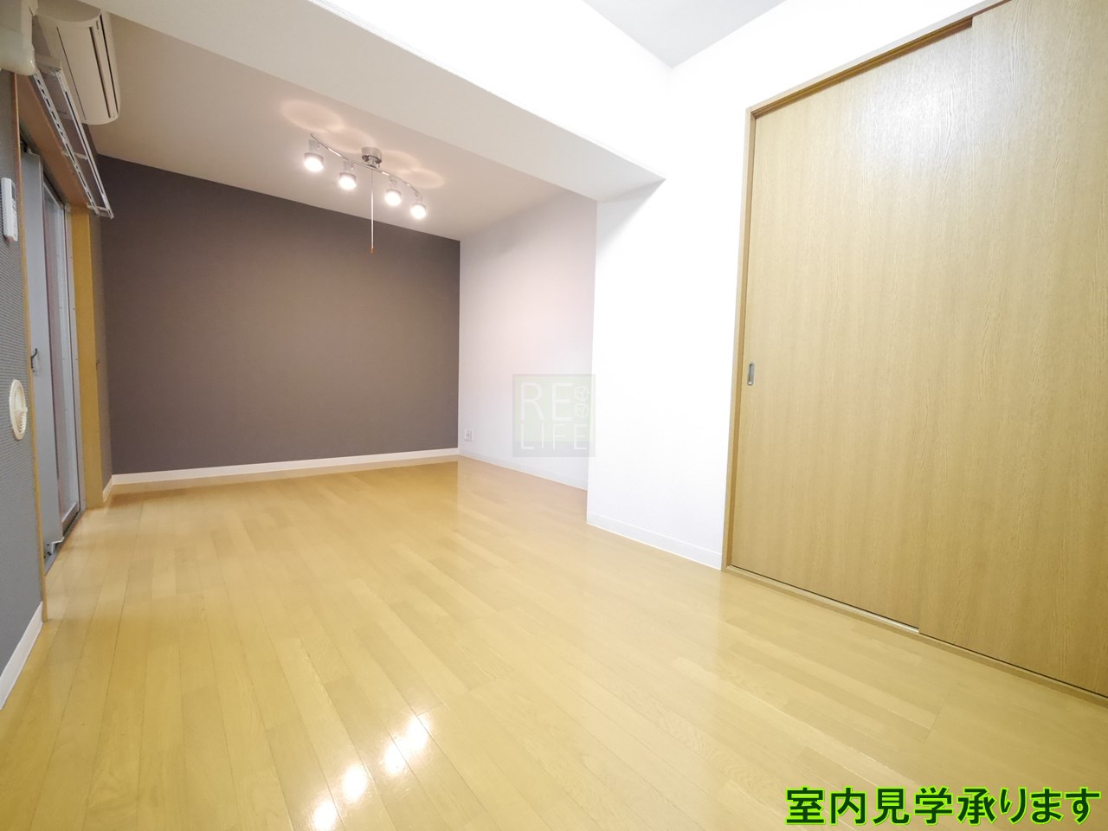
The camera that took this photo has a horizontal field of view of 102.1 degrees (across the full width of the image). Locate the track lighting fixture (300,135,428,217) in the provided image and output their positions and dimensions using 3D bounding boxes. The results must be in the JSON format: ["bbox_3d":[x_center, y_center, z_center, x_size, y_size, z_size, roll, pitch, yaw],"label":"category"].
[{"bbox_3d":[-1.266,-1.685,3.149,0.215,0.260,0.970,4,5,32],"label":"track lighting fixture"}]

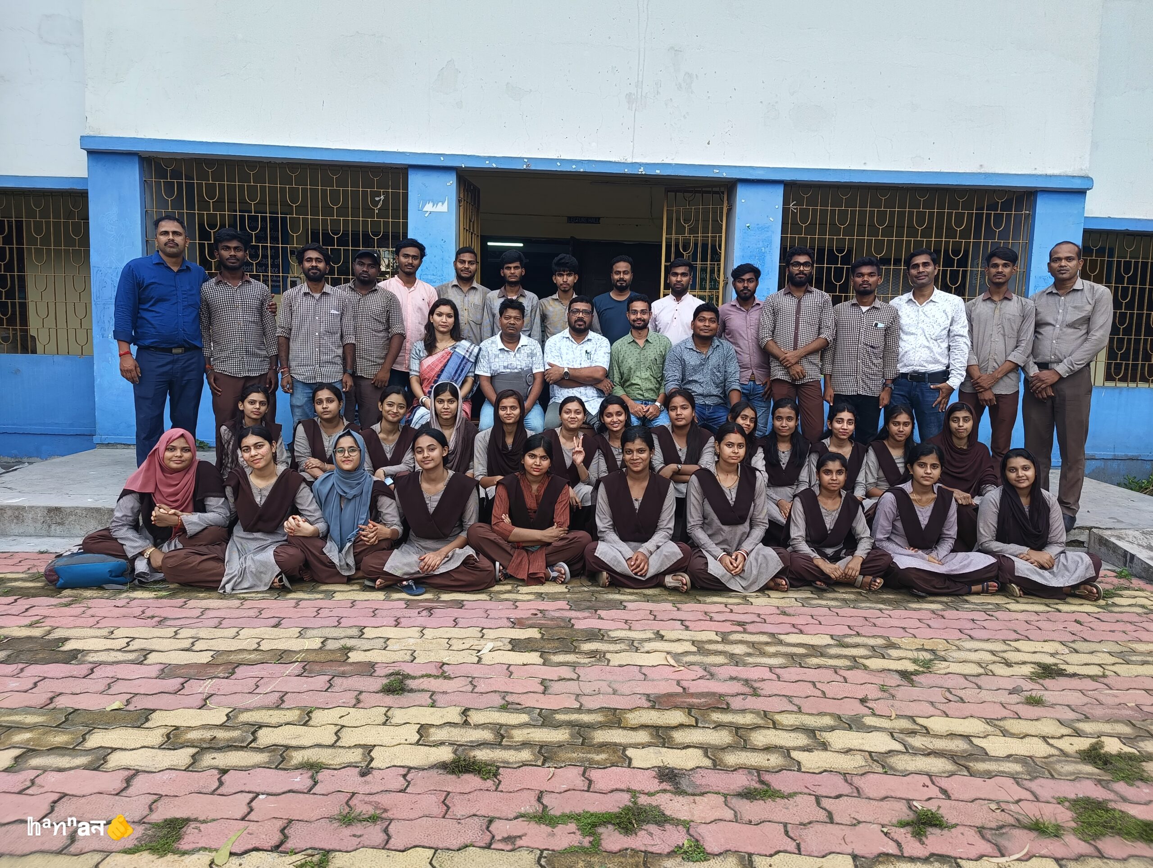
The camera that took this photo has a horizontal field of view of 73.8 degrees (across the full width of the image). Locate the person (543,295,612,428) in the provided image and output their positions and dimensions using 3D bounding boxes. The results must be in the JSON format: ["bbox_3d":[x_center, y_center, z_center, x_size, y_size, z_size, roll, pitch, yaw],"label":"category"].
[{"bbox_3d":[0.009,-0.221,4.920,0.500,1.346,0.720,1,5,0],"label":"person"}]

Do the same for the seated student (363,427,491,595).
[{"bbox_3d":[-0.747,0.350,3.893,0.650,0.730,0.580,2,6,3],"label":"seated student"}]

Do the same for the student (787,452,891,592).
[{"bbox_3d":[1.373,0.429,4.026,0.540,0.665,0.560,3,6,11],"label":"student"}]

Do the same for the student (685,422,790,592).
[{"bbox_3d":[0.831,0.342,3.965,0.550,0.799,0.590,2,5,7],"label":"student"}]

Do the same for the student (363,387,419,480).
[{"bbox_3d":[-1.054,0.187,4.368,0.420,0.885,0.680,1,5,-10],"label":"student"}]

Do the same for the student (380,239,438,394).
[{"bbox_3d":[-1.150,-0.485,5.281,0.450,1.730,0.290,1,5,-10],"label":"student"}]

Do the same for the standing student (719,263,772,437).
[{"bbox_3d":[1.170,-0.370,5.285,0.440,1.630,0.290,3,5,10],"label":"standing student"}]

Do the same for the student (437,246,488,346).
[{"bbox_3d":[-0.814,-0.476,5.481,0.470,1.715,0.280,1,5,-6],"label":"student"}]

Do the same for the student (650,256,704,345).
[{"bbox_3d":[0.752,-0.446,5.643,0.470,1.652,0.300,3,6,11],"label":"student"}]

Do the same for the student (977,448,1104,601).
[{"bbox_3d":[2.432,0.427,4.050,0.650,0.720,0.620,4,6,23],"label":"student"}]

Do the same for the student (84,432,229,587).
[{"bbox_3d":[-2.104,0.326,3.909,0.680,0.701,0.600,0,5,-20],"label":"student"}]

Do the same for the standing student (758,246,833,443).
[{"bbox_3d":[1.388,-0.356,4.916,0.490,1.665,0.320,3,6,13],"label":"standing student"}]

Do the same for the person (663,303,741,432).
[{"bbox_3d":[0.807,-0.187,4.926,0.540,1.294,0.750,2,6,7],"label":"person"}]

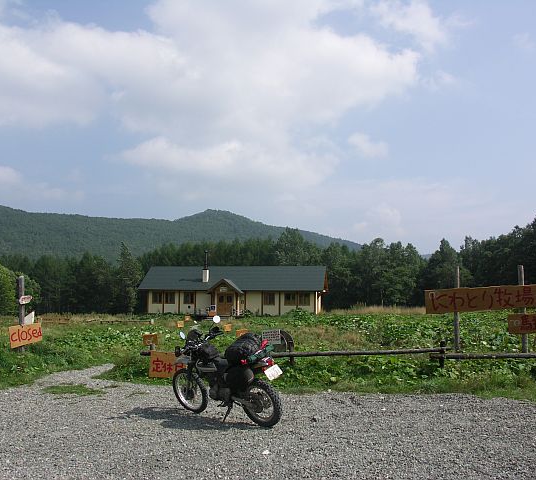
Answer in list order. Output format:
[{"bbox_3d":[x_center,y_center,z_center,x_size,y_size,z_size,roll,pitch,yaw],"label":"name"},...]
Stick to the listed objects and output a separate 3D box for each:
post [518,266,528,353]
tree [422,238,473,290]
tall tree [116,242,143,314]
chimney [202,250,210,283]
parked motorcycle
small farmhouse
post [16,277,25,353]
[{"bbox_3d":[6.027,1.765,12.200,0.130,2.338,0.130,0,-7,0],"label":"post"},{"bbox_3d":[26.549,4.908,77.000,7.734,10.263,7.734,-2,-7,19],"label":"tree"},{"bbox_3d":[-15.784,4.416,59.000,3.077,8.376,3.077,2,-7,-15],"label":"tall tree"},{"bbox_3d":[-6.413,2.793,54.157,0.660,3.350,0.660,-1,-7,11],"label":"chimney"},{"bbox_3d":[-0.600,1.812,7.107,2.100,1.330,0.880,-5,-8,39],"label":"parked motorcycle"},{"bbox_3d":[-3.462,5.387,55.037,19.206,5.180,7.700,-1,-7,11],"label":"small farmhouse"},{"bbox_3d":[-5.851,1.895,12.300,0.120,2.079,0.120,0,-7,0],"label":"post"}]

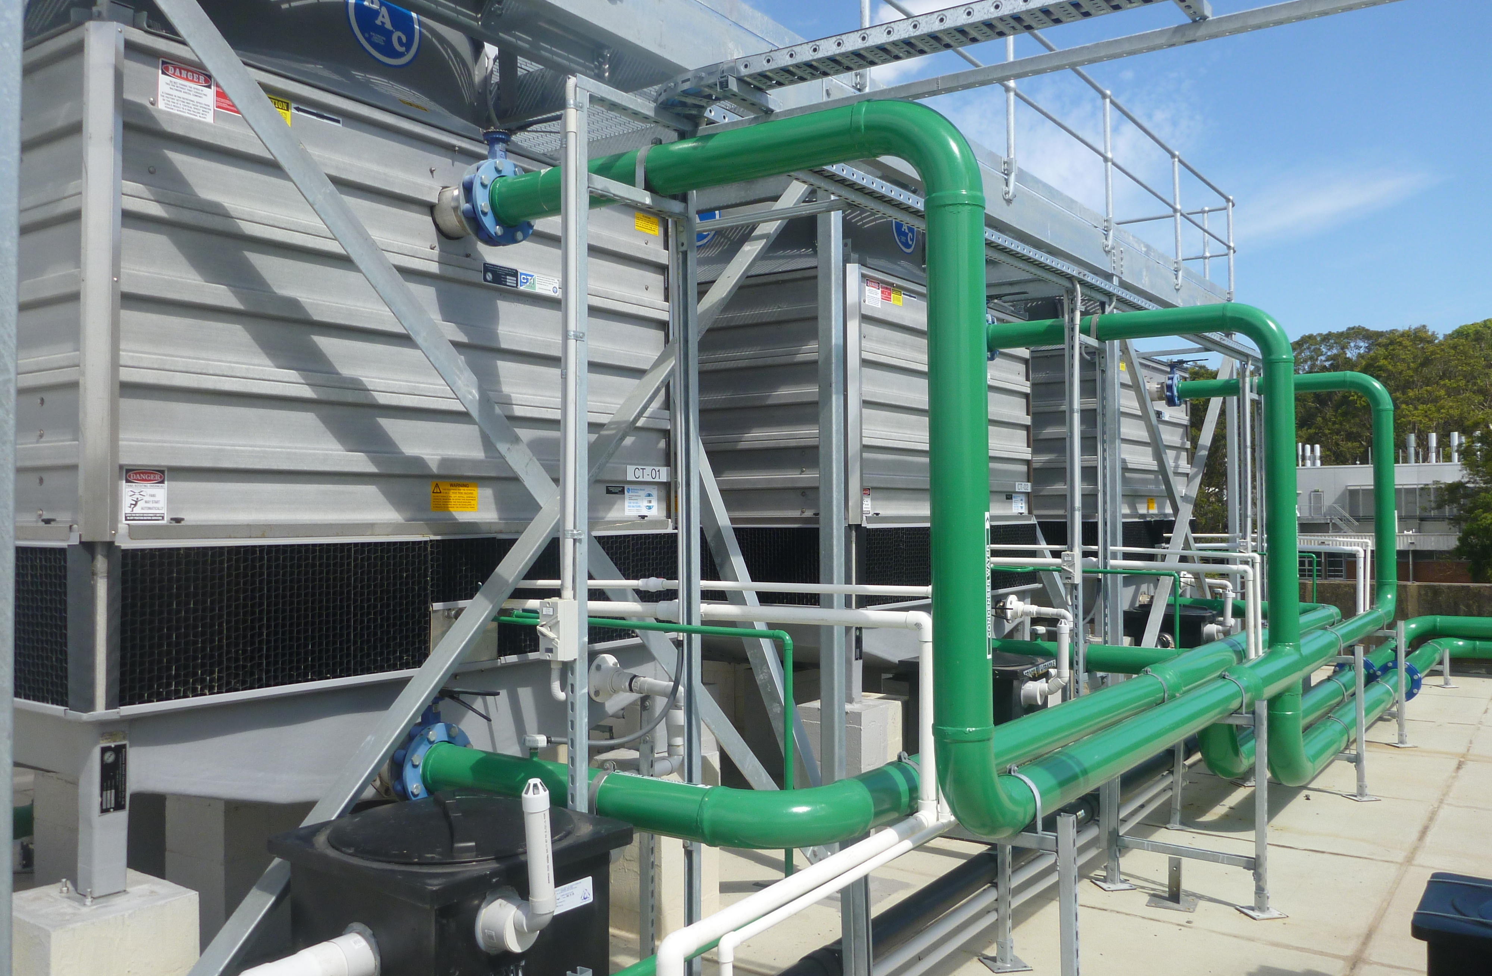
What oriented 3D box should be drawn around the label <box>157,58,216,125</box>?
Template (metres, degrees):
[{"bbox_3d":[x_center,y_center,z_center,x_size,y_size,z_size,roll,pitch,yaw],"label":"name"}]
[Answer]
[{"bbox_3d":[-1.622,-1.151,3.503,0.005,0.142,0.166,-1,-1,35],"label":"label"}]

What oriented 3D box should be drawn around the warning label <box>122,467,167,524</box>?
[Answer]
[{"bbox_3d":[-1.683,0.023,3.387,0.005,0.154,0.122,-1,-1,35],"label":"warning label"}]

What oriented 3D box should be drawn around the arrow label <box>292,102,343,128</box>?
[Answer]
[{"bbox_3d":[-1.370,-1.188,3.862,0.005,0.023,0.183,-1,-1,35],"label":"arrow label"}]

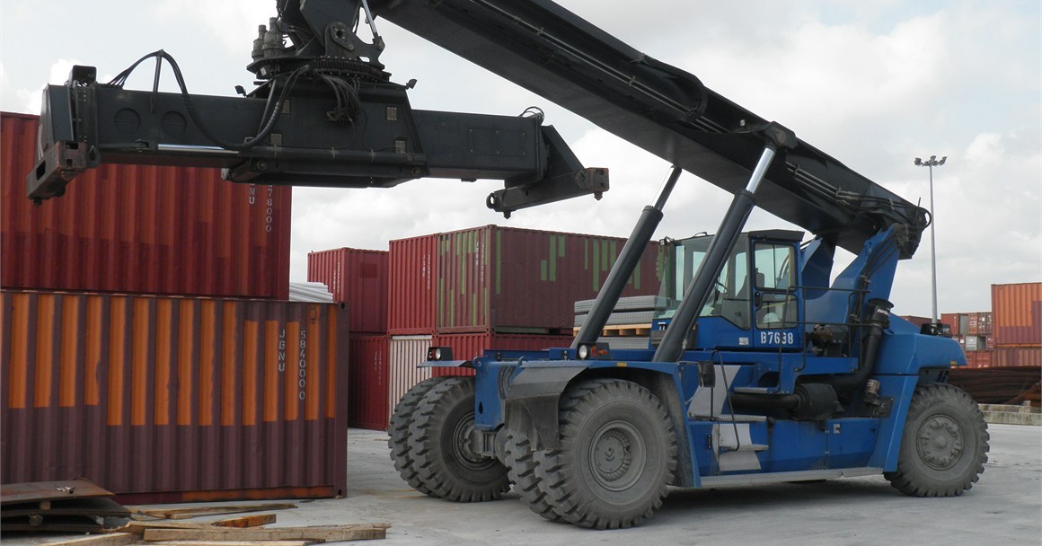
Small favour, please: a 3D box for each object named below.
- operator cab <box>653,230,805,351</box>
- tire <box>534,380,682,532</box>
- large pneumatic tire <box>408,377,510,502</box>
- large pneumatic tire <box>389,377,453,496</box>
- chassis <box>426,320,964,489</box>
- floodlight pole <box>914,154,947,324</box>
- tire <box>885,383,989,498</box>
[{"bbox_3d":[2.734,0.276,16.965,1.580,1.630,1.640,3,-5,-31],"label":"operator cab"},{"bbox_3d":[0.942,1.981,13.566,1.634,1.594,0.512,3,-5,-31],"label":"tire"},{"bbox_3d":[-0.654,2.170,16.164,1.634,1.594,0.512,3,-5,-31],"label":"large pneumatic tire"},{"bbox_3d":[-0.989,2.210,16.709,1.634,1.594,0.512,3,-5,-31],"label":"large pneumatic tire"},{"bbox_3d":[2.488,1.727,16.708,7.120,1.870,4.000,3,-5,-31],"label":"chassis"},{"bbox_3d":[38.534,0.035,115.392,2.930,22.400,2.637,-1,-5,18],"label":"floodlight pole"},{"bbox_3d":[5.636,2.301,16.974,1.634,1.594,0.512,2,-5,-18],"label":"tire"}]

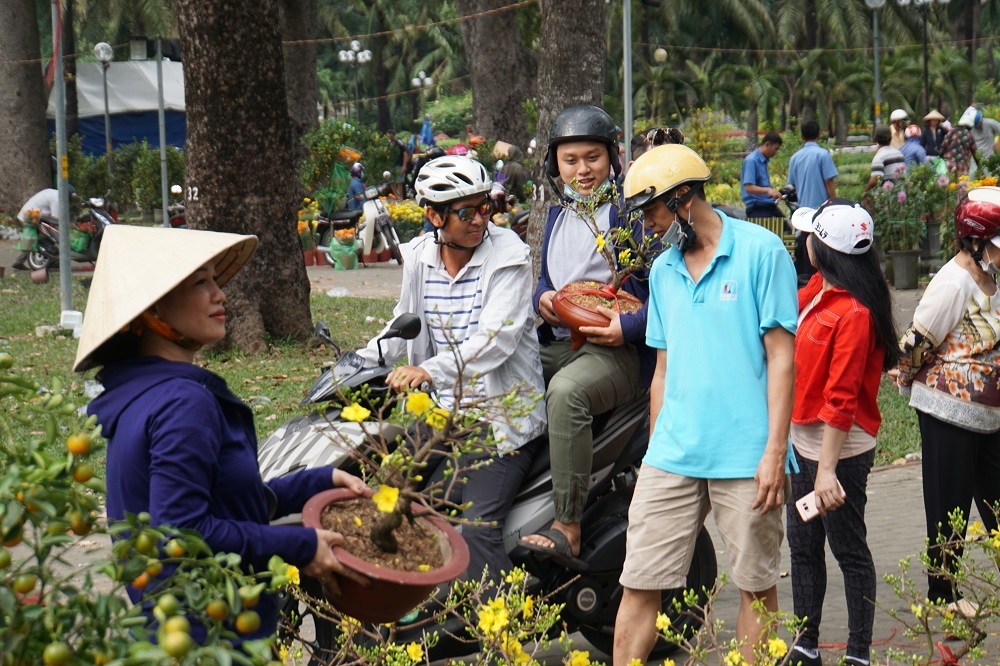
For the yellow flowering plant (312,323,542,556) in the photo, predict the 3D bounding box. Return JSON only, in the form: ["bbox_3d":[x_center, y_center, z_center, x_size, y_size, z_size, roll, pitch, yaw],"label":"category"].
[{"bbox_3d":[-0.139,0.204,4.850,0.430,0.430,0.420,0,5,0],"label":"yellow flowering plant"}]

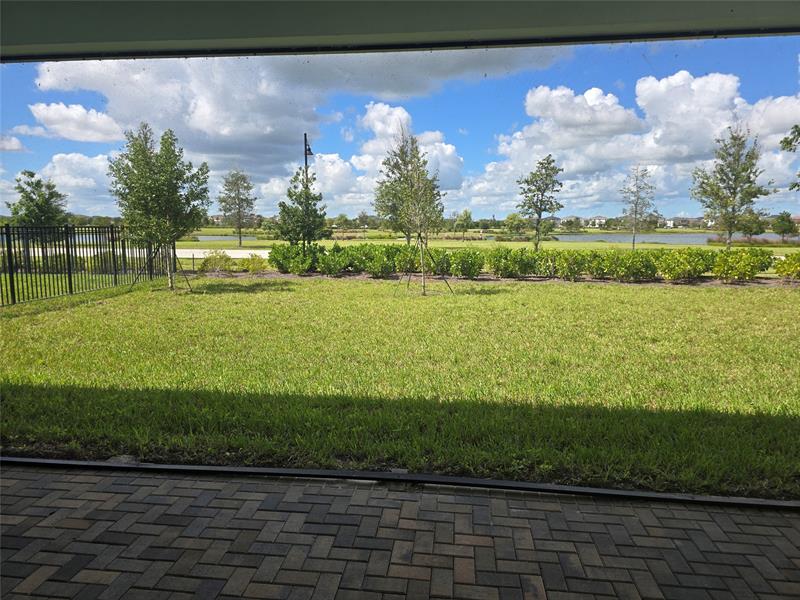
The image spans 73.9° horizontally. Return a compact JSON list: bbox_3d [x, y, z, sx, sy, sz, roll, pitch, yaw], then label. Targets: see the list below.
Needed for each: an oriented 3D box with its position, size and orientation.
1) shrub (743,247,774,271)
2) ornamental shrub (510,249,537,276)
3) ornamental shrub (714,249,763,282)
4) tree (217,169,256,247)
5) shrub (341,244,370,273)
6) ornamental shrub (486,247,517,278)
[{"bbox_3d":[11.356,-1.241,16.907,1.113,0.909,1.080,2,8,10],"label":"shrub"},{"bbox_3d":[4.062,-1.227,17.625,0.995,0.947,0.922,2,8,10],"label":"ornamental shrub"},{"bbox_3d":[9.860,-1.014,15.528,1.417,0.978,1.150,2,8,9],"label":"ornamental shrub"},{"bbox_3d":[-12.924,-7.272,42.012,3.162,6.151,3.067,2,8,10],"label":"tree"},{"bbox_3d":[-1.536,-1.413,18.294,1.115,0.990,1.115,0,8,-5],"label":"shrub"},{"bbox_3d":[3.268,-1.199,17.112,0.966,0.999,0.973,2,8,10],"label":"ornamental shrub"}]

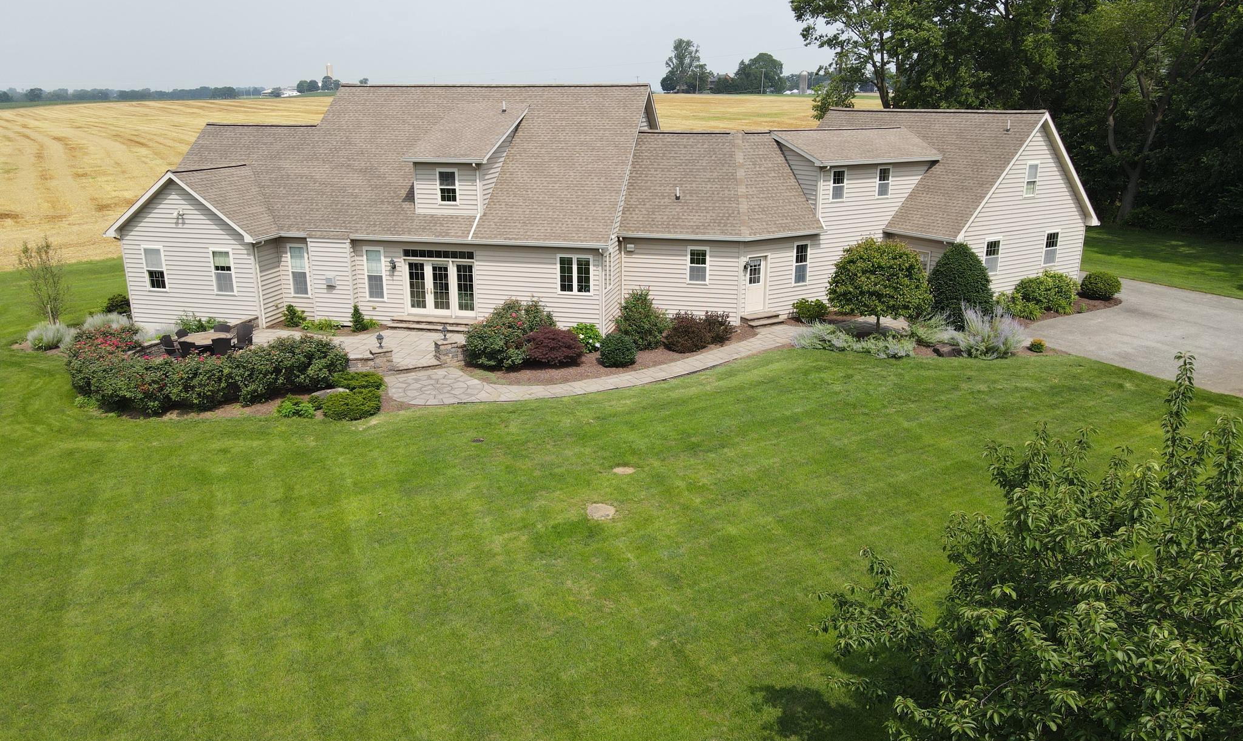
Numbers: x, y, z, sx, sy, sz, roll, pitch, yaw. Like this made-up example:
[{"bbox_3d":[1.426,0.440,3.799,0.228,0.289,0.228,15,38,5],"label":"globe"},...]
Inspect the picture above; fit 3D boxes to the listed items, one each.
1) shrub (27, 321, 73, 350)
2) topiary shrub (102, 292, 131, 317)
[{"bbox_3d":[-20.565,-1.280,31.013,1.420,0.930,1.420,0,18,0],"label":"shrub"},{"bbox_3d":[-20.462,-2.626,35.034,1.149,1.070,1.149,0,17,0],"label":"topiary shrub"}]

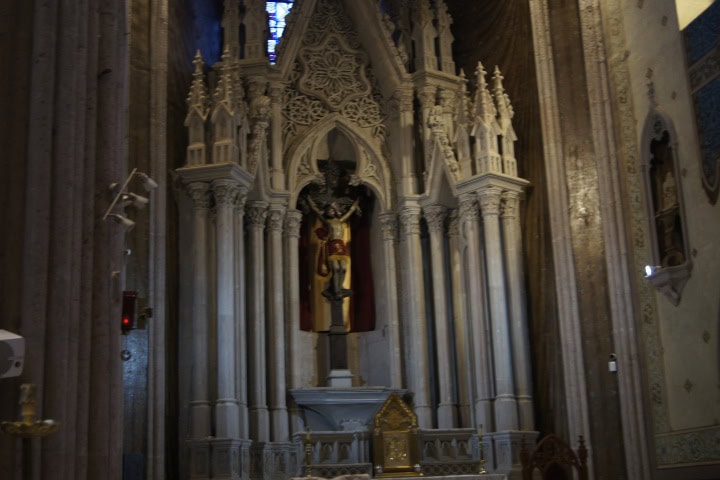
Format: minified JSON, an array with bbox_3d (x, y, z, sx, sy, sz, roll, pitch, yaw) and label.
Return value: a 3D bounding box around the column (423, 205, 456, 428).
[{"bbox_3d":[1.228,1.131,13.682,0.304,3.429,0.304,1,-13,-16],"label":"column"}]

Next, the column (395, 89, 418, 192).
[{"bbox_3d":[0.753,-1.589,14.416,0.272,1.788,0.272,1,-13,-16],"label":"column"}]

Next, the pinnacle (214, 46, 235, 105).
[{"bbox_3d":[-1.815,-2.229,12.049,0.205,0.781,0.205,-5,-13,11],"label":"pinnacle"}]

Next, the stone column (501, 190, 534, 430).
[{"bbox_3d":[2.319,0.995,13.285,0.251,3.587,0.251,1,-13,-16],"label":"stone column"}]

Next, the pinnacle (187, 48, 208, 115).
[{"bbox_3d":[-2.183,-2.146,12.098,0.222,0.866,0.222,-5,-13,11],"label":"pinnacle"}]

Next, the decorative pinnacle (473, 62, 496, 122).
[{"bbox_3d":[1.748,-2.138,12.846,0.239,0.852,0.239,8,-16,-37],"label":"decorative pinnacle"}]

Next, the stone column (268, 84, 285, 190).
[{"bbox_3d":[-1.213,-1.507,13.059,0.205,1.580,0.205,1,-13,-13],"label":"stone column"}]

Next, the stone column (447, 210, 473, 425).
[{"bbox_3d":[1.542,1.190,13.987,0.202,3.409,0.202,1,-13,-16],"label":"stone column"}]

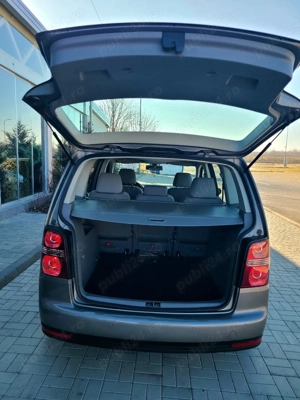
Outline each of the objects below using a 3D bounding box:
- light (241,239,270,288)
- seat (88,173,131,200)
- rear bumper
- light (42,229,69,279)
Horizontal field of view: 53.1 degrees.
[{"bbox_3d":[0.737,0.428,2.102,0.205,0.370,0.190,3,9,0],"label":"light"},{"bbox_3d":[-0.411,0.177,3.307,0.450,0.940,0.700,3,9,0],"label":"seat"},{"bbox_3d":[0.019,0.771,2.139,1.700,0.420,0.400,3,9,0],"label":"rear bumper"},{"bbox_3d":[-0.656,0.357,2.102,0.205,0.370,0.190,3,9,0],"label":"light"}]

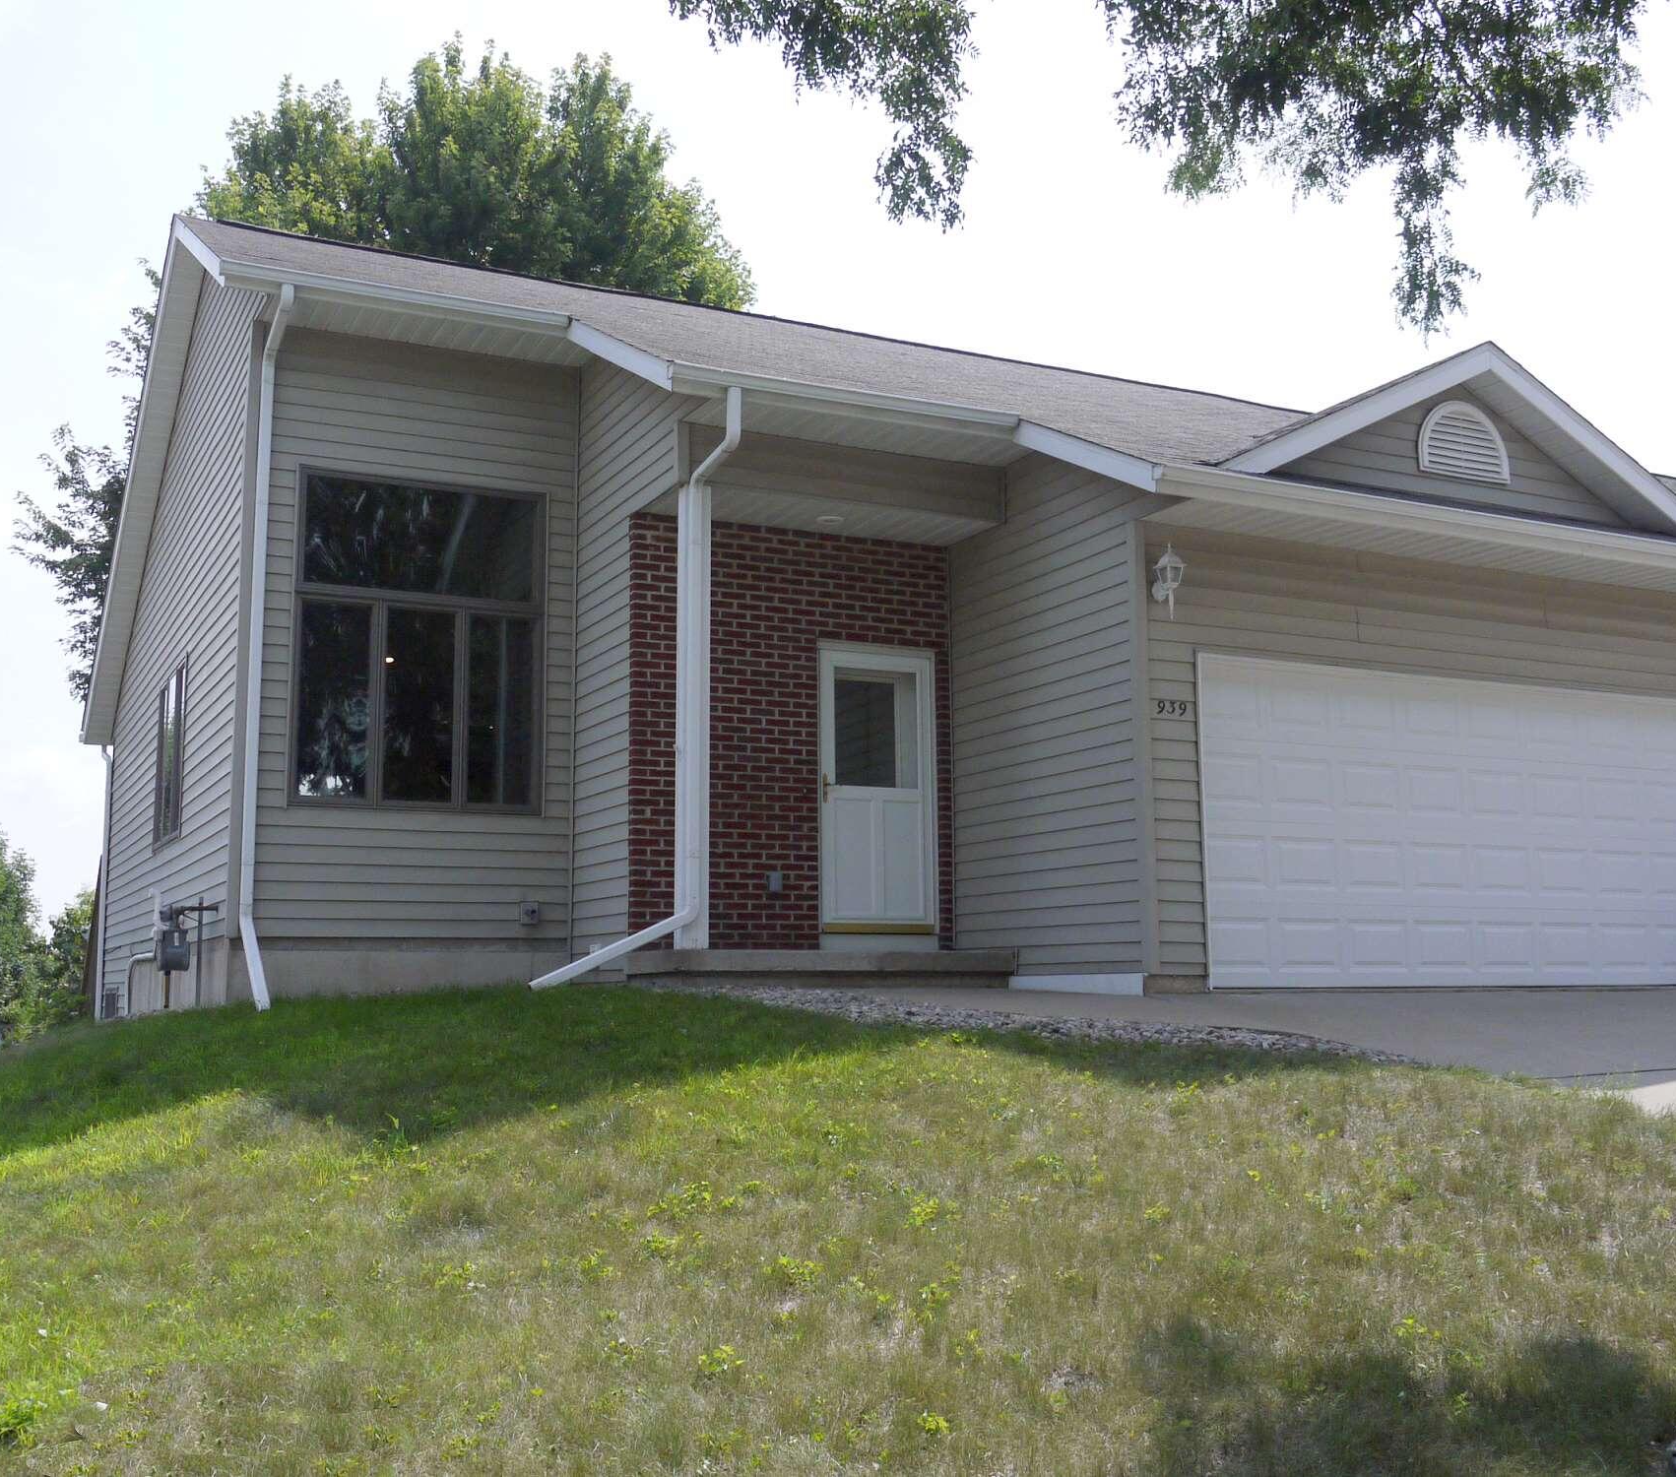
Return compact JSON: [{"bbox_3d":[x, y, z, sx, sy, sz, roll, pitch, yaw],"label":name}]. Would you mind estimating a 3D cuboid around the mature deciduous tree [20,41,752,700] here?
[{"bbox_3d":[-7.000,-2.945,24.000,11.300,16.200,11.000,4,-9,-26],"label":"mature deciduous tree"}]

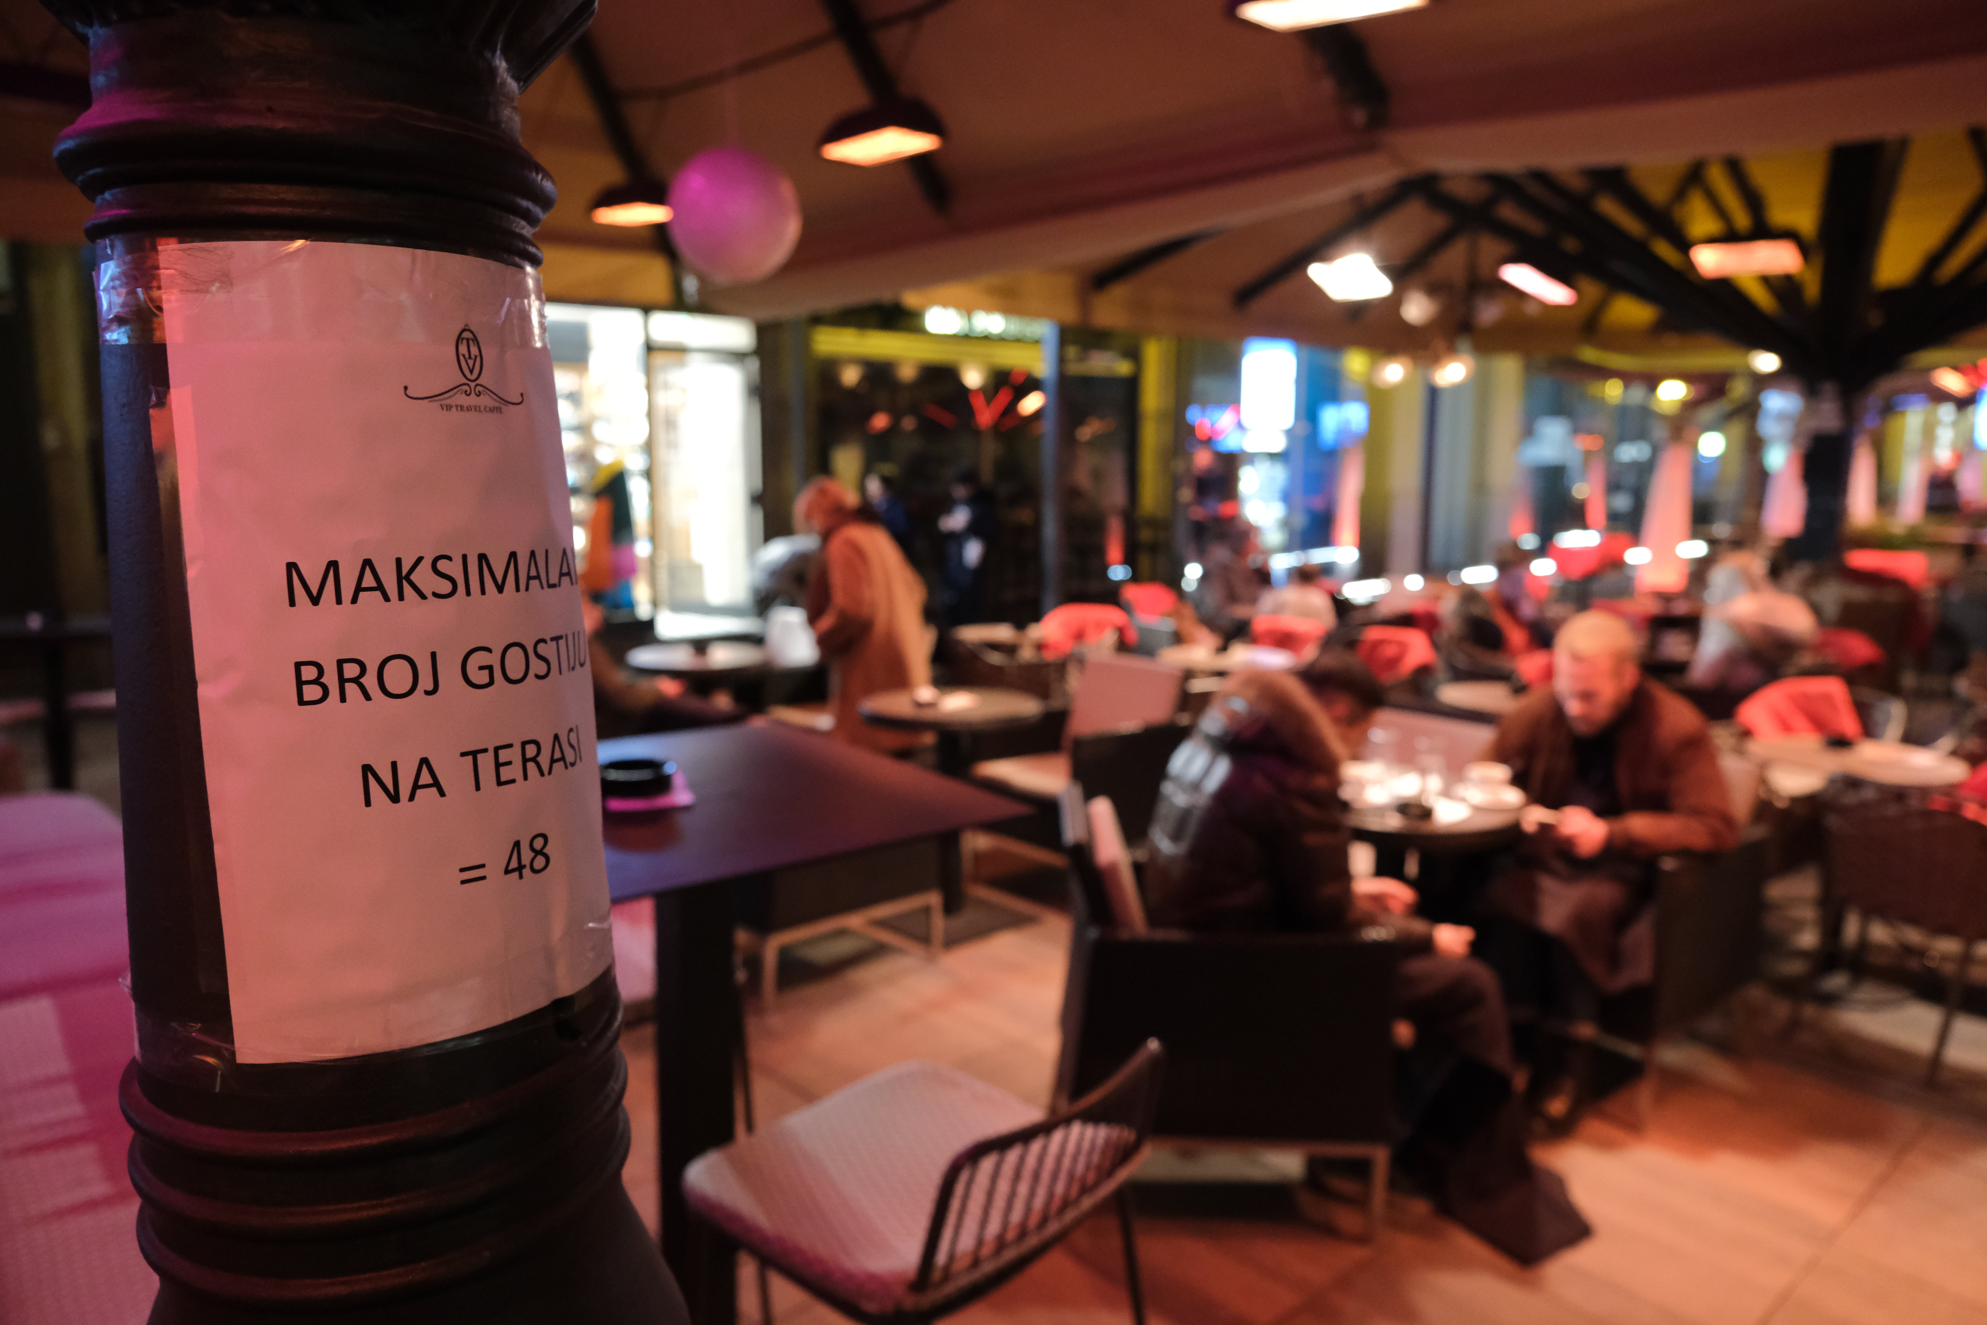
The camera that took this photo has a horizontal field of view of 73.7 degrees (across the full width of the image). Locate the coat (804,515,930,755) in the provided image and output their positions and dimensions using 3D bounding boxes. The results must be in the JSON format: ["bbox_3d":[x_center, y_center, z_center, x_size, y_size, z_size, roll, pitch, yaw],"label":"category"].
[{"bbox_3d":[-0.476,-0.124,5.048,0.480,0.960,0.540,2,9,8],"label":"coat"}]

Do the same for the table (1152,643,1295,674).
[{"bbox_3d":[0.978,0.347,5.647,0.610,0.735,0.610,0,8,0],"label":"table"}]

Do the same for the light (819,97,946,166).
[{"bbox_3d":[-0.344,-1.654,4.067,0.240,0.140,0.370,-6,11,-39],"label":"light"}]

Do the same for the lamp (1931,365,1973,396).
[{"bbox_3d":[8.322,-2.467,11.500,0.400,0.130,0.250,-5,11,-30],"label":"lamp"}]

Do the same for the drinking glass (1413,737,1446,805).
[{"bbox_3d":[1.073,0.264,3.243,0.069,0.135,0.069,0,8,0],"label":"drinking glass"}]

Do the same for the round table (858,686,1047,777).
[{"bbox_3d":[-0.140,0.510,4.501,0.610,0.735,0.610,0,8,0],"label":"round table"}]

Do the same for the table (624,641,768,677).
[{"bbox_3d":[-1.234,0.341,5.599,0.610,0.735,0.610,0,8,0],"label":"table"}]

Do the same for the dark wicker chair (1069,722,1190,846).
[{"bbox_3d":[0.332,0.423,4.884,0.660,0.800,0.620,-7,11,-40],"label":"dark wicker chair"}]

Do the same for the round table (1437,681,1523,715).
[{"bbox_3d":[1.843,0.492,4.673,0.620,0.740,0.620,0,9,0],"label":"round table"}]

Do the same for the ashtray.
[{"bbox_3d":[-0.583,0.184,2.136,0.130,0.034,0.130,0,9,0],"label":"ashtray"}]

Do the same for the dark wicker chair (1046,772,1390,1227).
[{"bbox_3d":[0.484,0.735,2.978,0.680,0.790,0.630,1,9,5],"label":"dark wicker chair"}]

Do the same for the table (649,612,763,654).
[{"bbox_3d":[-1.329,0.205,6.260,0.620,0.740,0.620,0,9,0],"label":"table"}]

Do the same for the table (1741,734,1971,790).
[{"bbox_3d":[2.447,0.638,3.816,0.600,0.740,0.600,0,9,0],"label":"table"}]

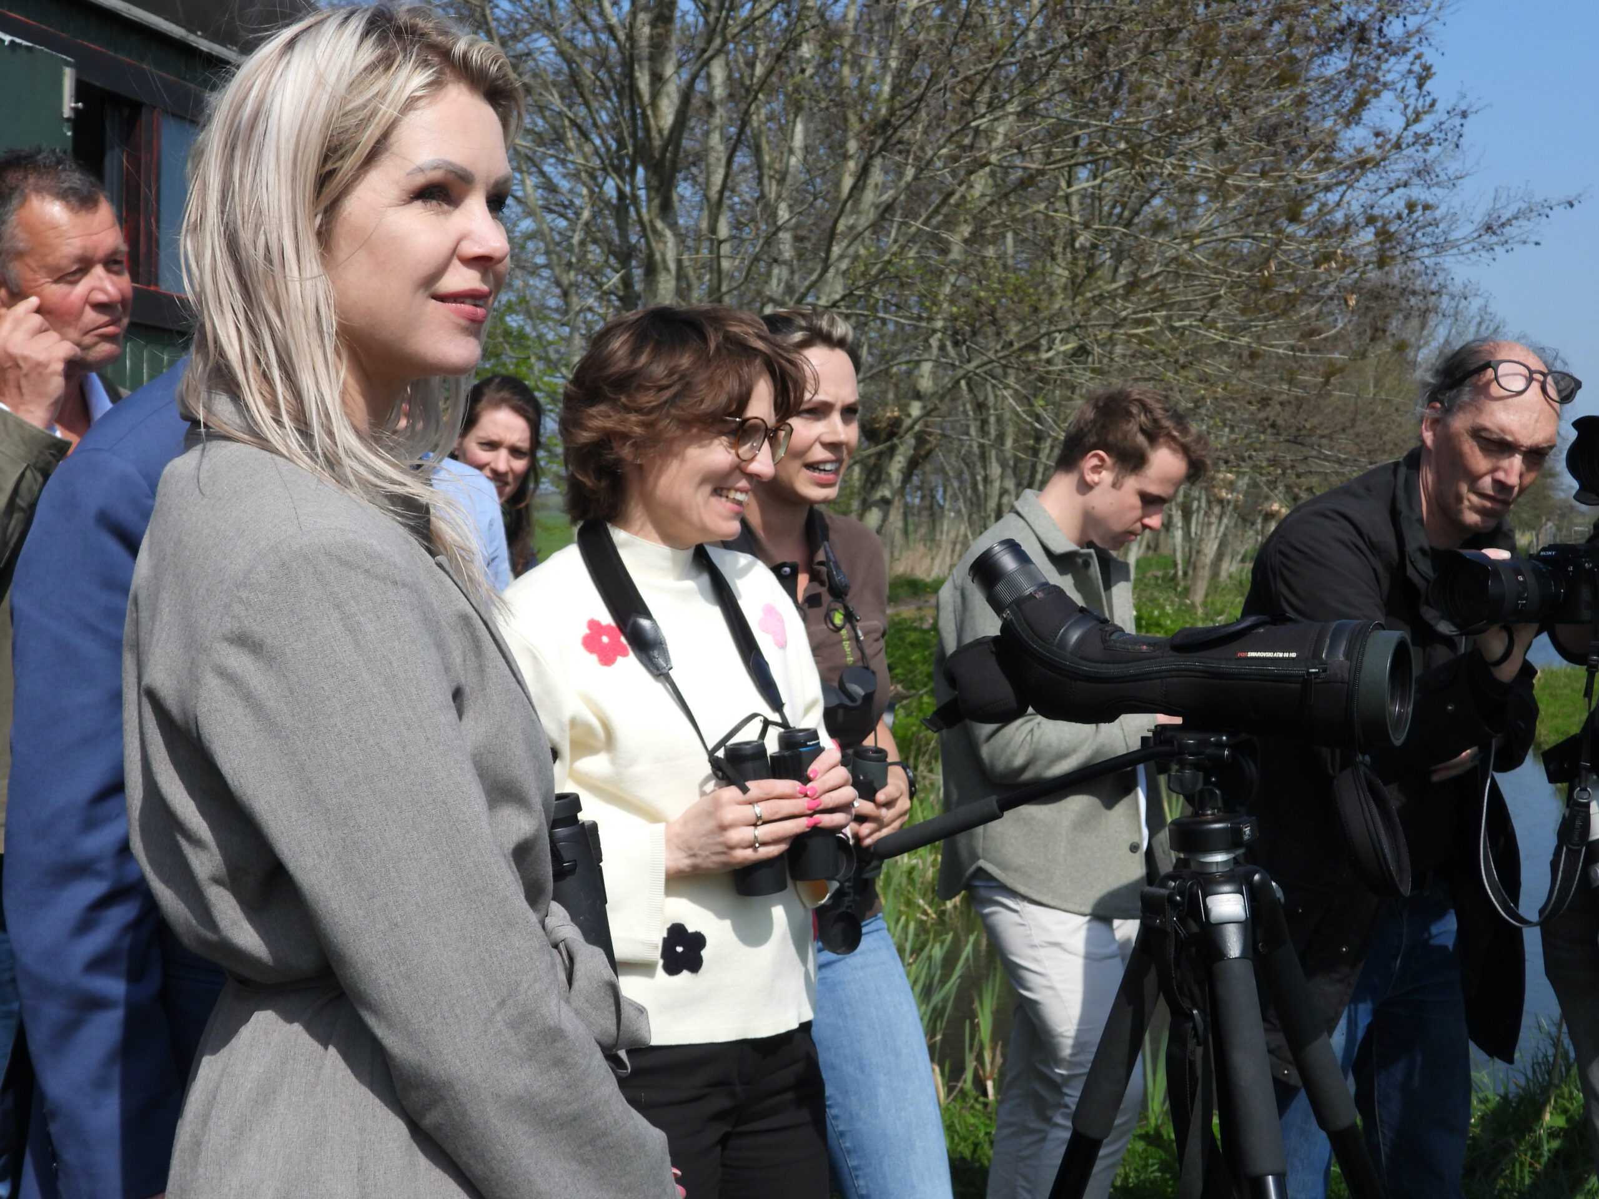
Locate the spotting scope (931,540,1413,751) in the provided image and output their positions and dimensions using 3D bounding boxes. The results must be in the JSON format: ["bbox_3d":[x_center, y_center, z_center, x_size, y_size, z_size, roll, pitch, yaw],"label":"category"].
[{"bbox_3d":[0.325,0.037,2.084,0.435,0.179,0.112,1,-1,29],"label":"spotting scope"}]

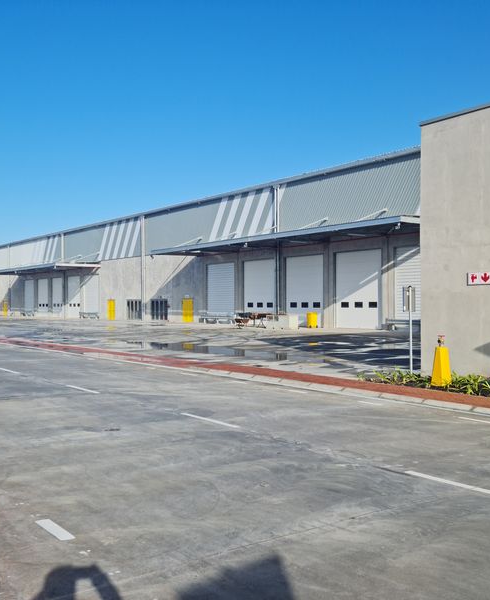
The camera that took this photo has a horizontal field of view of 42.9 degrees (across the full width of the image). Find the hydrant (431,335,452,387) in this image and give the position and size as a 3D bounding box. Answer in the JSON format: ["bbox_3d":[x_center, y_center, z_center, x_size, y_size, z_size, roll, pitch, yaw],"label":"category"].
[{"bbox_3d":[4.147,1.270,13.150,0.320,1.075,0.320,0,0,-36],"label":"hydrant"}]

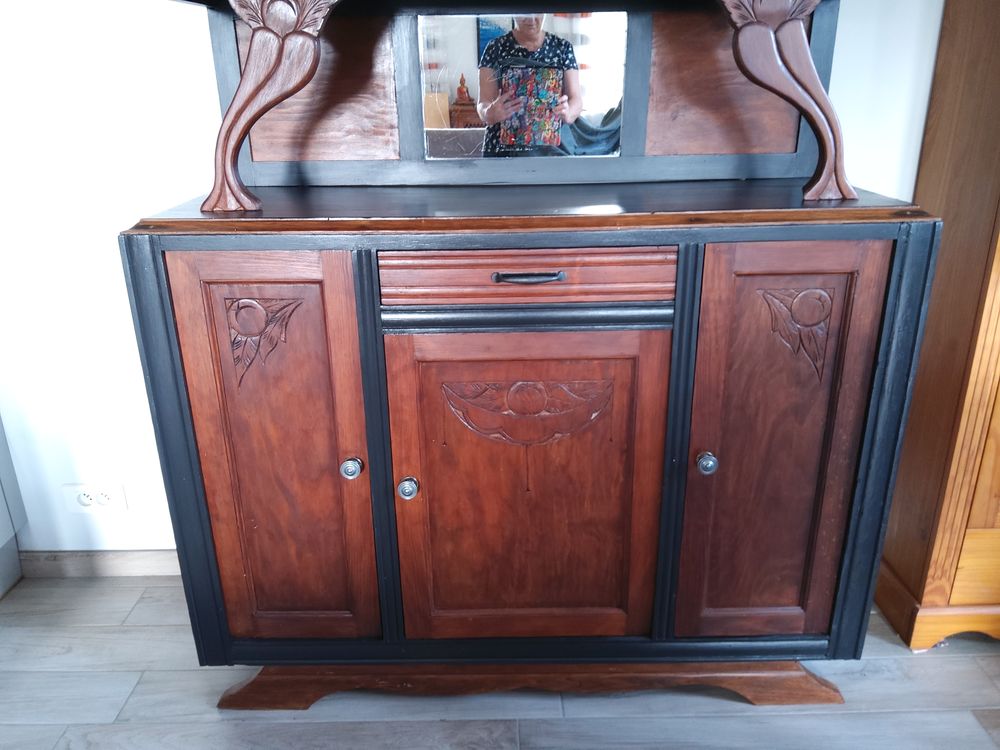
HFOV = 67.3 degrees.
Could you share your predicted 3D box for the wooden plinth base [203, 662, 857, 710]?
[{"bbox_3d":[0.059,0.554,1.692,1.271,0.110,0.400,-1,20,1],"label":"wooden plinth base"}]

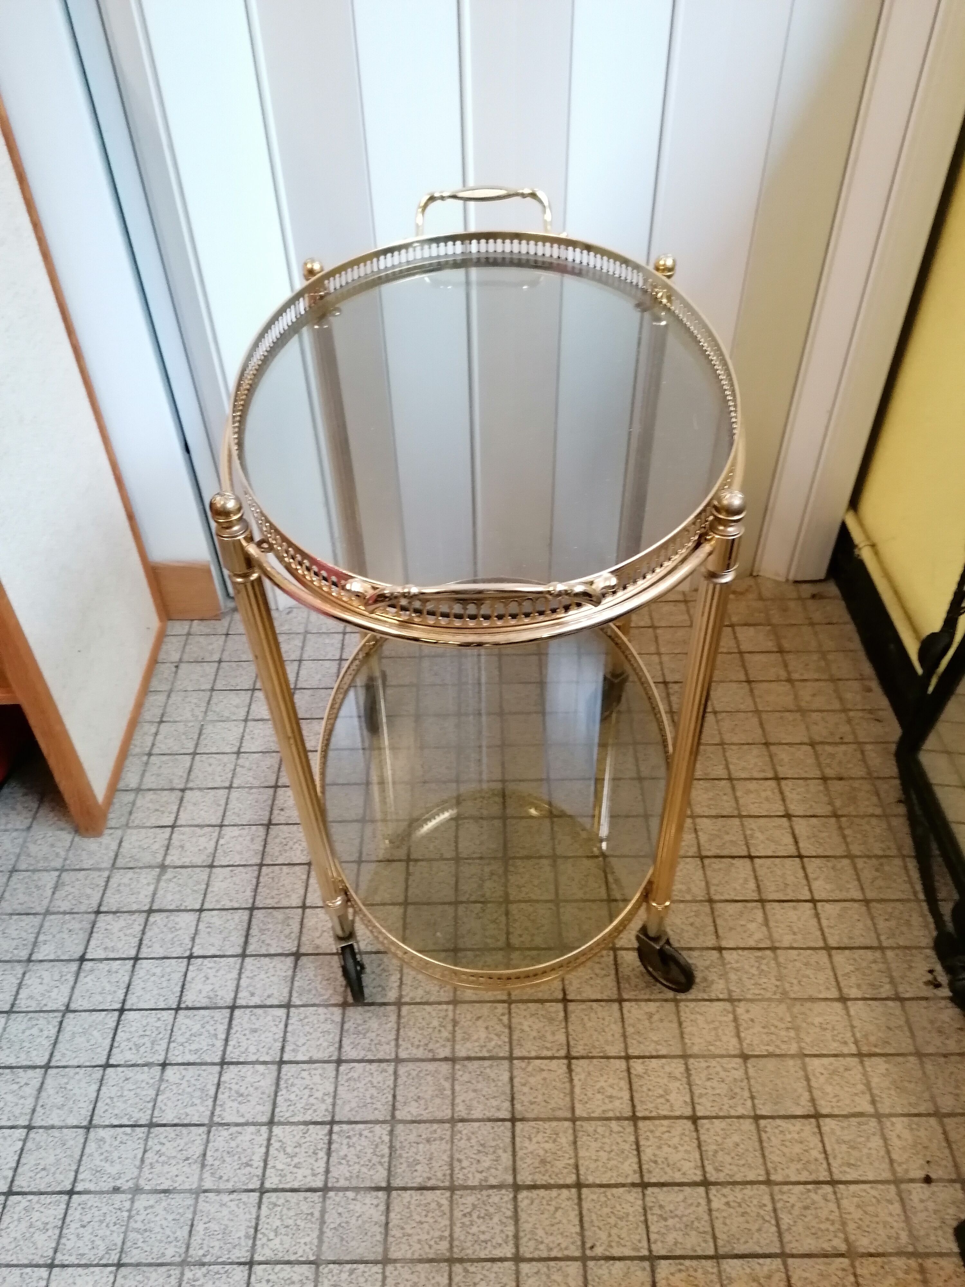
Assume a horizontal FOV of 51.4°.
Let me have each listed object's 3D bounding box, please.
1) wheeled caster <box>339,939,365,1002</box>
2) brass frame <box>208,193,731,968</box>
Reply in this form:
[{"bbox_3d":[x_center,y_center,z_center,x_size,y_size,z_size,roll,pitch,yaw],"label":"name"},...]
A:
[{"bbox_3d":[-0.128,0.317,0.992,0.023,0.076,0.067,-10,45,-9],"label":"wheeled caster"},{"bbox_3d":[0.006,-0.024,0.921,0.380,0.561,0.561,0,44,1],"label":"brass frame"}]

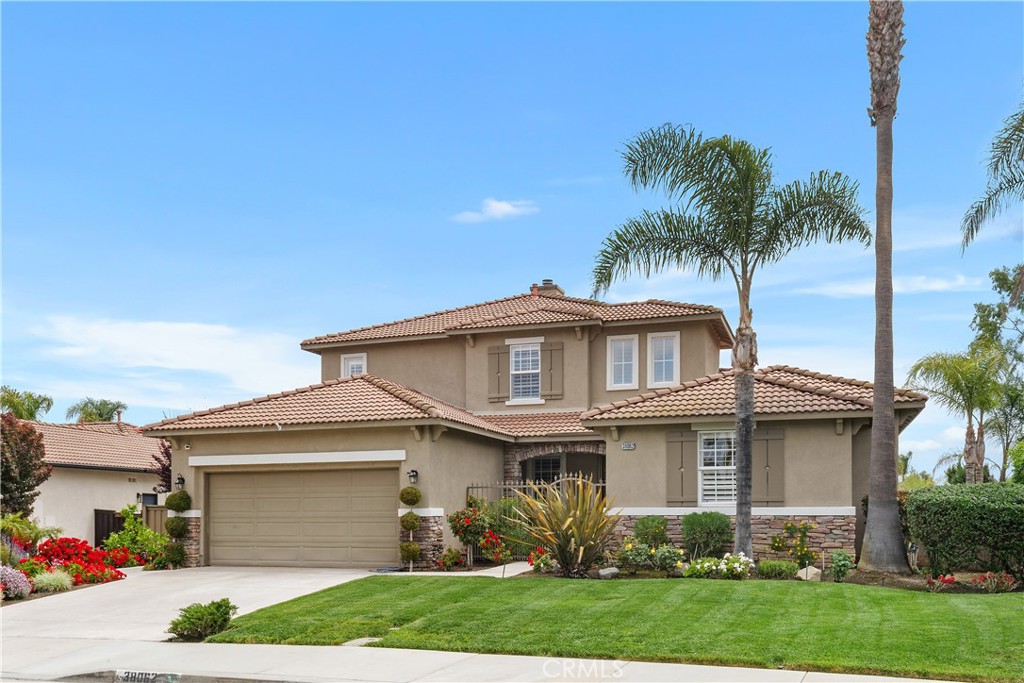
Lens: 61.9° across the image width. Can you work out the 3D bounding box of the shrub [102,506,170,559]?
[{"bbox_3d":[-9.176,4.680,20.800,1.600,1.400,1.400,0,-5,0],"label":"shrub"}]

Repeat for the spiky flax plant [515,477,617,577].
[{"bbox_3d":[0.997,3.484,15.900,1.970,1.860,1.900,0,-5,0],"label":"spiky flax plant"}]

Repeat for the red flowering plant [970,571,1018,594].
[{"bbox_3d":[7.576,3.784,13.400,0.740,0.380,0.600,0,-5,0],"label":"red flowering plant"}]

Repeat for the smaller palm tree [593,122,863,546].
[{"bbox_3d":[4.218,0.038,16.400,5.300,8.400,4.800,0,-5,0],"label":"smaller palm tree"}]

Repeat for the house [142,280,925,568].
[{"bbox_3d":[1.430,1.650,23.200,17.200,7.400,12.500,-1,-5,17],"label":"house"}]

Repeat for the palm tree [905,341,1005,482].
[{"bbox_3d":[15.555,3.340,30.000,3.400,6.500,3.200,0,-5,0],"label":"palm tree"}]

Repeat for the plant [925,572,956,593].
[{"bbox_3d":[6.829,3.841,13.600,0.500,0.320,0.450,0,-5,0],"label":"plant"}]

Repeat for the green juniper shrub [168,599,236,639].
[{"bbox_3d":[-3.844,3.453,10.600,0.850,0.530,0.750,0,-5,0],"label":"green juniper shrub"}]

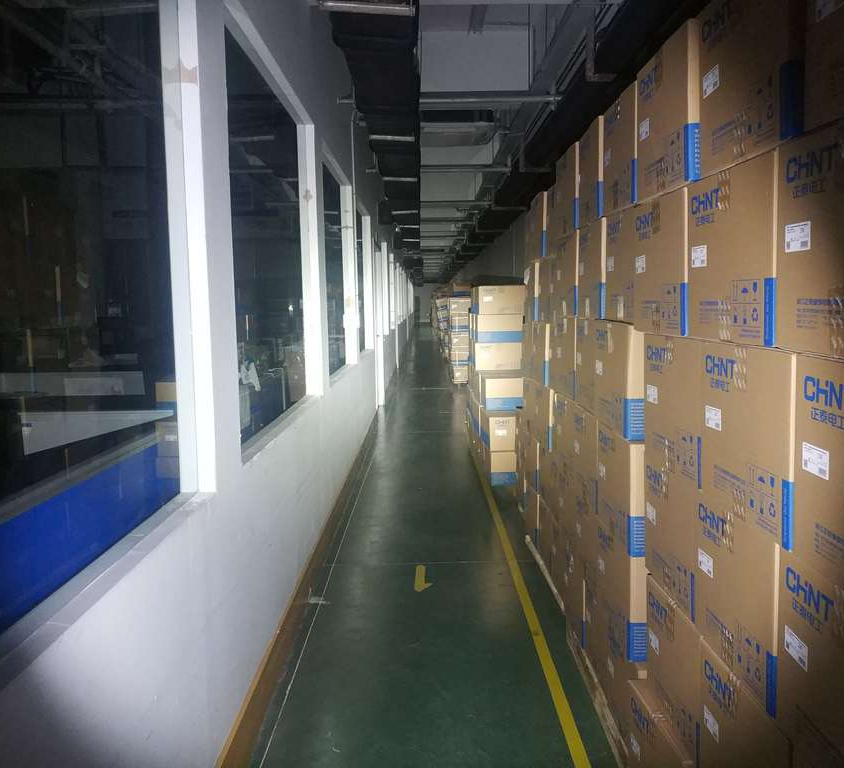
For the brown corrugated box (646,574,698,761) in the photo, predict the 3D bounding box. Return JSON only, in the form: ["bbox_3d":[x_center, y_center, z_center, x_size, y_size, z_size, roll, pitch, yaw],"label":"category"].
[{"bbox_3d":[0.879,0.722,2.486,0.455,0.338,0.549,-1,5,0],"label":"brown corrugated box"}]

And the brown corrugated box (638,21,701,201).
[{"bbox_3d":[0.813,-0.635,2.284,0.480,0.337,0.494,-1,5,0],"label":"brown corrugated box"}]

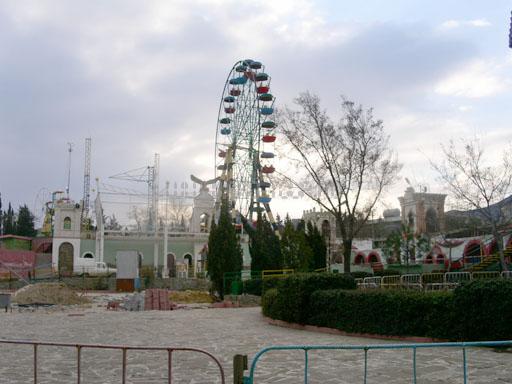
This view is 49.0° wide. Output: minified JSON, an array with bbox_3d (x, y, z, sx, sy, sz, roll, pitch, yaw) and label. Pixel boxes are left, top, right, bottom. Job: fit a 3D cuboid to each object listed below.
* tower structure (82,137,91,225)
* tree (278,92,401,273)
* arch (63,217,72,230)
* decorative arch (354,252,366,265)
[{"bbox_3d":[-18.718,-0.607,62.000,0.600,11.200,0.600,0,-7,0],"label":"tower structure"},{"bbox_3d":[4.660,-0.083,31.000,6.600,10.800,6.200,0,-7,0],"label":"tree"},{"bbox_3d":[-17.774,2.970,53.000,0.900,1.300,0.300,0,-7,0],"label":"arch"},{"bbox_3d":[10.039,6.389,54.000,1.120,1.150,0.350,0,-7,0],"label":"decorative arch"}]

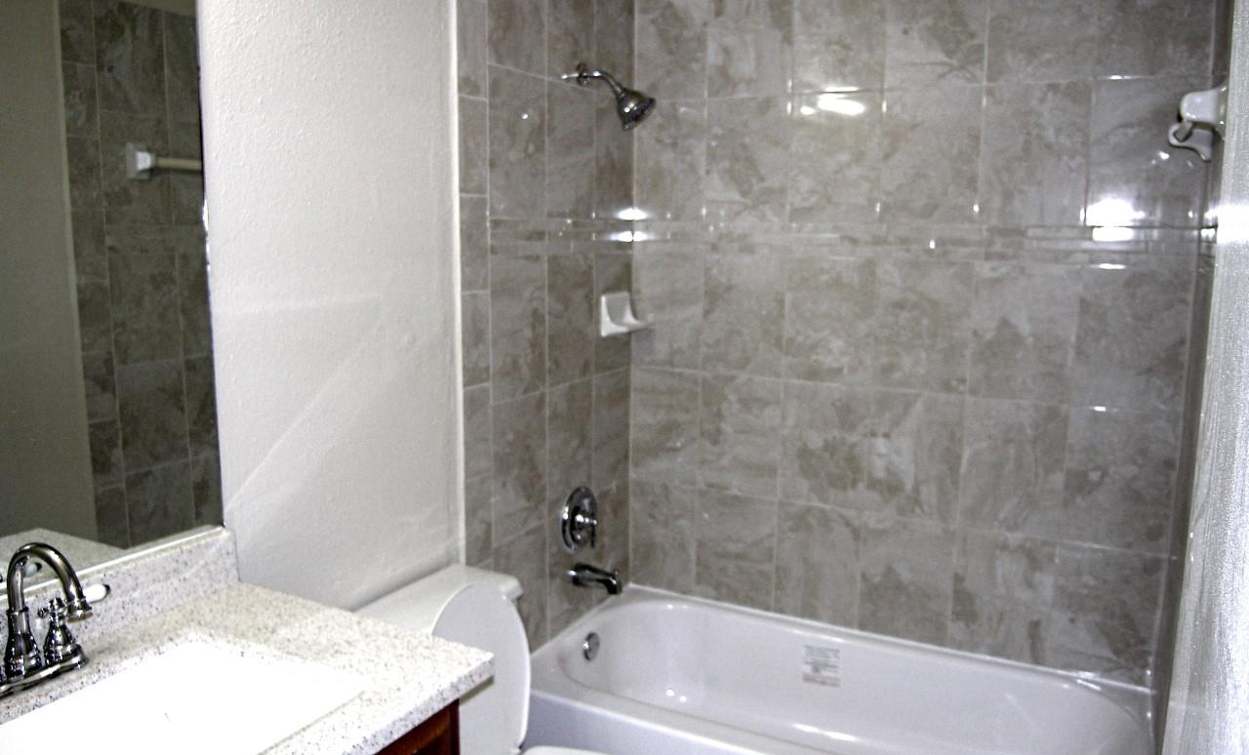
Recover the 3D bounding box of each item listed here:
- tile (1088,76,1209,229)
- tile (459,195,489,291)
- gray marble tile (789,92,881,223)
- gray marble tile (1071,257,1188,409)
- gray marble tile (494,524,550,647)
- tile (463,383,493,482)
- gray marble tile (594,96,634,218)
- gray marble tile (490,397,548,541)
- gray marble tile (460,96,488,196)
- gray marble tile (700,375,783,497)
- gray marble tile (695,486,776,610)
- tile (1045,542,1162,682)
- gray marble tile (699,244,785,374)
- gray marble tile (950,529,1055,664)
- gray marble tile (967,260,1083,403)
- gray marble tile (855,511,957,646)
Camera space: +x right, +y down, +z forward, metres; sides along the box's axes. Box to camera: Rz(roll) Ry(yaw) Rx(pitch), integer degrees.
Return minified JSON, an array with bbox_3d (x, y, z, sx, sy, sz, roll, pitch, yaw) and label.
[{"bbox_3d":[1.250,-0.539,2.060,0.254,0.356,0.010,5,10,27],"label":"tile"},{"bbox_3d":[-0.346,-0.307,1.986,0.010,0.216,0.100,5,10,28],"label":"tile"},{"bbox_3d":[0.571,-0.594,2.349,0.255,0.353,0.015,5,10,28],"label":"gray marble tile"},{"bbox_3d":[1.207,-0.093,2.051,0.260,0.349,0.010,5,10,28],"label":"gray marble tile"},{"bbox_3d":[-0.276,0.589,2.312,0.010,0.356,0.254,5,10,27],"label":"gray marble tile"},{"bbox_3d":[-0.350,0.130,2.050,0.010,0.216,0.108,5,10,27],"label":"tile"},{"bbox_3d":[-0.030,-0.631,2.526,0.010,0.347,0.229,5,10,28],"label":"gray marble tile"},{"bbox_3d":[-0.272,0.230,2.255,0.010,0.356,0.254,5,10,27],"label":"gray marble tile"},{"bbox_3d":[-0.345,-0.519,1.951,0.015,0.218,0.108,5,10,28],"label":"gray marble tile"},{"bbox_3d":[0.344,0.173,2.593,0.256,0.358,0.015,5,10,28],"label":"gray marble tile"},{"bbox_3d":[0.344,0.529,2.681,0.250,0.350,0.010,5,10,27],"label":"gray marble tile"},{"bbox_3d":[1.239,0.612,2.244,0.254,0.356,0.010,5,10,27],"label":"tile"},{"bbox_3d":[0.350,-0.179,2.586,0.254,0.356,0.010,5,10,27],"label":"gray marble tile"},{"bbox_3d":[0.996,0.583,2.305,0.248,0.362,0.015,5,10,28],"label":"gray marble tile"},{"bbox_3d":[1.025,-0.116,2.236,0.250,0.350,0.010,5,10,27],"label":"gray marble tile"},{"bbox_3d":[0.793,0.572,2.470,0.254,0.356,0.010,5,10,27],"label":"gray marble tile"}]

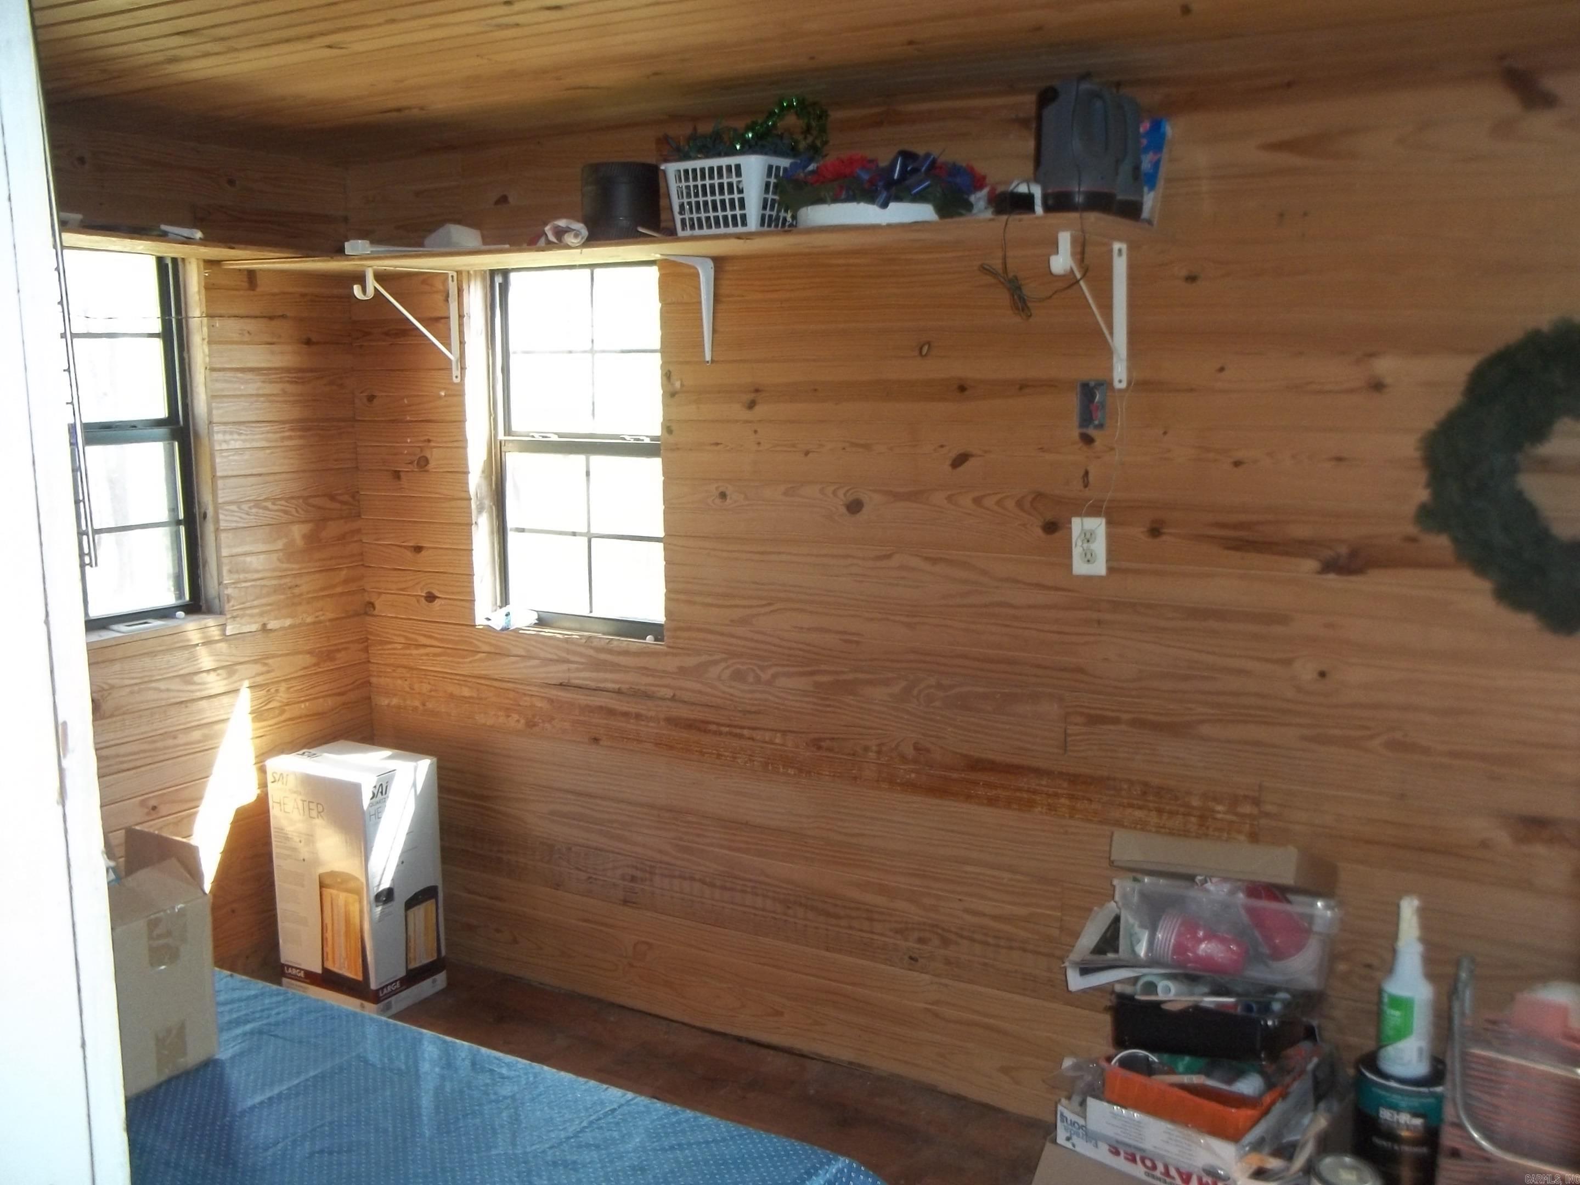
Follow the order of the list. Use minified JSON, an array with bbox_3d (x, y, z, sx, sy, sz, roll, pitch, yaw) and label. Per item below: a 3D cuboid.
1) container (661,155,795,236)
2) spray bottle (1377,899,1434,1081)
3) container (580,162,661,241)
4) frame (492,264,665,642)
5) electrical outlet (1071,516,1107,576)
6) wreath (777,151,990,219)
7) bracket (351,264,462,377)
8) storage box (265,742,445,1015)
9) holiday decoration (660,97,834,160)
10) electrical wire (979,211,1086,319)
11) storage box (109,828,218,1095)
[{"bbox_3d":[-0.088,-0.762,2.946,0.222,0.138,0.245,6,10,35],"label":"container"},{"bbox_3d":[0.825,0.523,2.023,0.066,0.250,0.078,3,9,23],"label":"spray bottle"},{"bbox_3d":[-0.346,-0.797,3.112,0.163,0.160,0.163,0,9,0],"label":"container"},{"bbox_3d":[-0.487,-0.347,3.695,0.605,0.910,0.070,5,10,31],"label":"frame"},{"bbox_3d":[0.582,-0.089,2.938,0.070,0.114,0.010,5,10,31],"label":"electrical outlet"},{"bbox_3d":[0.176,-0.744,2.809,0.410,0.142,0.290,5,10,31],"label":"wreath"},{"bbox_3d":[-0.912,-0.636,3.586,0.030,0.268,0.325,5,10,31],"label":"bracket"},{"bbox_3d":[-1.087,0.716,3.798,0.336,0.597,0.245,5,10,31],"label":"storage box"},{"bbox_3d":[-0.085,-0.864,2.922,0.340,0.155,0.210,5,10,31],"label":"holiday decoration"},{"bbox_3d":[0.405,-0.547,2.516,0.195,0.180,0.060,5,10,31],"label":"electrical wire"},{"bbox_3d":[-0.825,0.450,1.860,0.163,0.272,0.132,5,10,31],"label":"storage box"}]

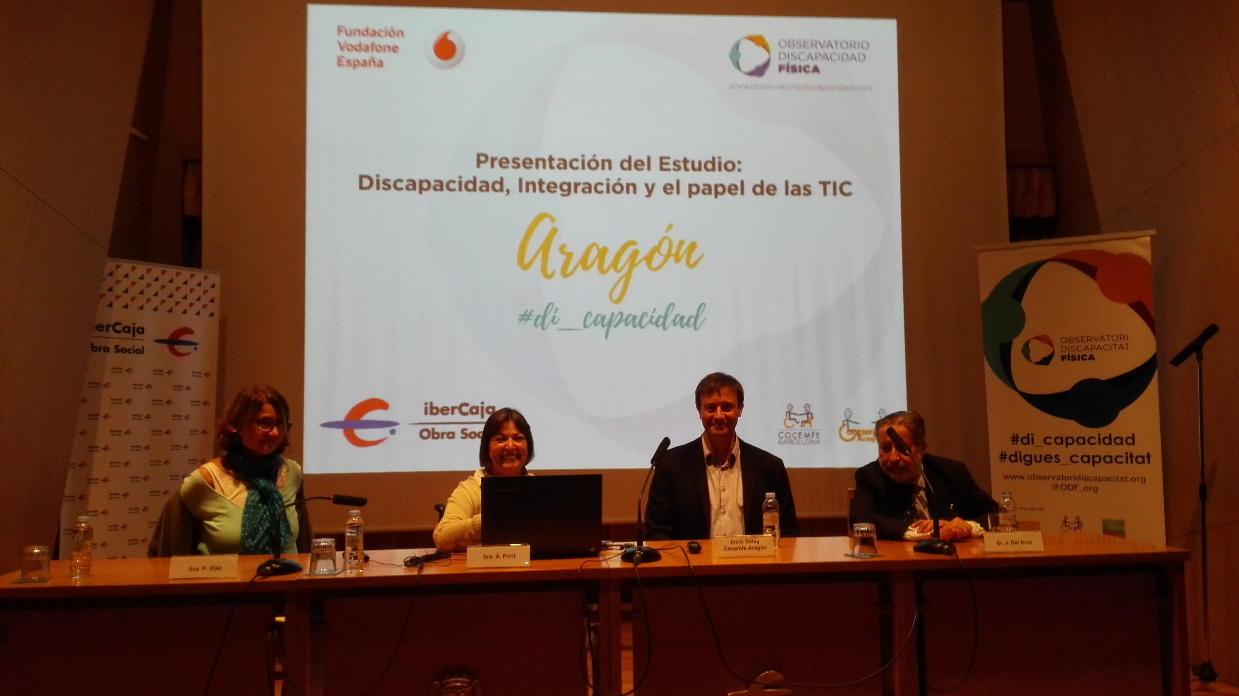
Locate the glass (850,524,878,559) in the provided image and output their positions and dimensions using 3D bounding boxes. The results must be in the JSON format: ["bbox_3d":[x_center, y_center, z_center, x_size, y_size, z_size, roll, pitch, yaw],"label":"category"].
[{"bbox_3d":[0.811,0.632,3.032,0.079,0.094,0.079,-1,-3,0],"label":"glass"}]

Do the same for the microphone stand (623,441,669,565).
[{"bbox_3d":[0.091,0.484,2.986,0.130,0.390,0.240,-3,-6,33],"label":"microphone stand"}]

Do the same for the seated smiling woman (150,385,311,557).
[{"bbox_3d":[-1.255,0.782,3.120,0.540,1.321,0.780,2,-5,-30],"label":"seated smiling woman"}]

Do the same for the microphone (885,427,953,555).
[{"bbox_3d":[1.026,0.480,3.138,0.231,0.409,0.160,-2,-3,15],"label":"microphone"}]

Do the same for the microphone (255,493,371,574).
[{"bbox_3d":[-0.986,0.595,2.971,0.358,0.239,0.160,0,-3,-12],"label":"microphone"}]

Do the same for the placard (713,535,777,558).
[{"bbox_3d":[0.407,0.644,3.021,0.200,0.074,0.060,0,-5,-8],"label":"placard"}]

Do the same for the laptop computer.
[{"bbox_3d":[-0.277,0.552,3.073,0.382,0.272,0.300,1,-5,-14],"label":"laptop computer"}]

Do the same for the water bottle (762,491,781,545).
[{"bbox_3d":[0.529,0.601,3.215,0.062,0.190,0.062,0,-5,-8],"label":"water bottle"}]

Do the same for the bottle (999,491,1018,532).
[{"bbox_3d":[1.369,0.599,3.236,0.062,0.190,0.062,0,-5,-8],"label":"bottle"}]

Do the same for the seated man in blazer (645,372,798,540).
[{"bbox_3d":[0.394,0.768,3.386,0.580,1.361,0.780,-1,-3,0],"label":"seated man in blazer"}]

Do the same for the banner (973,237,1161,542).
[{"bbox_3d":[2.478,0.451,5.042,0.870,2.077,0.200,-3,-3,31],"label":"banner"}]

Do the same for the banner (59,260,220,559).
[{"bbox_3d":[-2.551,0.548,4.923,0.170,2.070,0.860,-3,-6,32],"label":"banner"}]

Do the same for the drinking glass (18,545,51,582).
[{"bbox_3d":[-1.822,0.675,2.872,0.079,0.094,0.079,-1,-3,0],"label":"drinking glass"}]

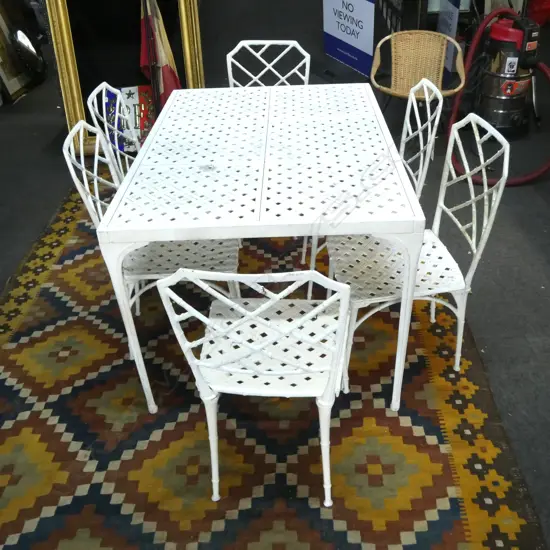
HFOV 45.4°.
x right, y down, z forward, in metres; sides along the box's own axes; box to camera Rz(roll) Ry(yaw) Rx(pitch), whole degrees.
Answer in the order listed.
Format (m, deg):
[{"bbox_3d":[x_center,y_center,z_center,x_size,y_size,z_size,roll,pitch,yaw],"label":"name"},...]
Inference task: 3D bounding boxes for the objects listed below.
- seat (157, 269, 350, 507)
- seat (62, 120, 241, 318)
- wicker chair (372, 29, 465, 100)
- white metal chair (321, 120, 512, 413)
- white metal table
[{"bbox_3d":[-0.012,0.207,1.857,0.457,0.864,0.552,1,32,6],"label":"seat"},{"bbox_3d":[-0.401,-0.133,2.447,0.547,0.864,0.457,-4,31,-2],"label":"seat"},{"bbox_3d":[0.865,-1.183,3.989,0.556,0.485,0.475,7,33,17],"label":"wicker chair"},{"bbox_3d":[0.451,-0.079,2.287,0.547,0.864,0.457,-6,31,-5],"label":"white metal chair"},{"bbox_3d":[-0.012,-0.188,2.625,0.907,0.737,1.401,-2,31,2],"label":"white metal table"}]

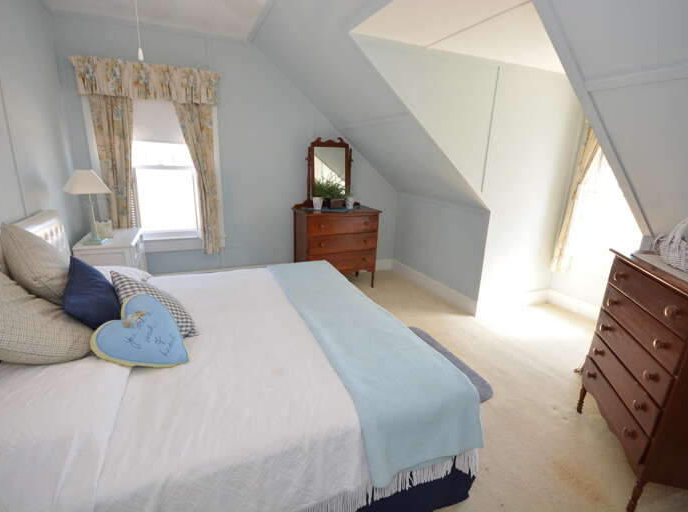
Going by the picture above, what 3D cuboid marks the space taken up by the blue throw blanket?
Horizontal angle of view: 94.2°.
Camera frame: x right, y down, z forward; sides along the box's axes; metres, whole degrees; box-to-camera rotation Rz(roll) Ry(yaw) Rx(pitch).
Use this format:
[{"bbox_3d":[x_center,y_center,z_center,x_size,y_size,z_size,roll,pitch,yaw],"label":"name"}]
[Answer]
[{"bbox_3d":[-0.031,0.459,2.088,0.627,0.337,1.897,-4,18,-22],"label":"blue throw blanket"}]

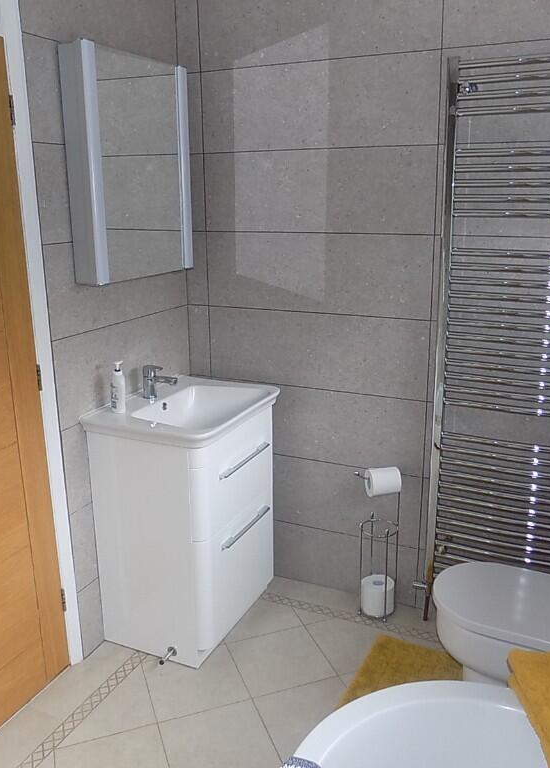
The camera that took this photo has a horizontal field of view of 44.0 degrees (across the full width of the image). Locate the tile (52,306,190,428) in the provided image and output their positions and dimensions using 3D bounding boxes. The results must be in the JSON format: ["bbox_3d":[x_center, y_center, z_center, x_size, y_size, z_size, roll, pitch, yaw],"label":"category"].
[{"bbox_3d":[-0.523,-0.082,2.462,0.010,0.292,0.786,6,17,24],"label":"tile"}]

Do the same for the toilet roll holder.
[{"bbox_3d":[0.398,0.618,2.644,0.160,0.595,0.150,6,17,24],"label":"toilet roll holder"}]

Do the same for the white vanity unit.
[{"bbox_3d":[-0.293,0.473,2.563,0.435,0.858,0.682,6,17,24],"label":"white vanity unit"}]

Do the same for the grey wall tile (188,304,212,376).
[{"bbox_3d":[-0.305,-0.173,2.787,0.099,0.292,0.010,6,17,24],"label":"grey wall tile"}]

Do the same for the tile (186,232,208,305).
[{"bbox_3d":[-0.308,-0.455,2.710,0.099,0.292,0.010,6,17,24],"label":"tile"}]

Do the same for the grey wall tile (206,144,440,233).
[{"bbox_3d":[0.140,-0.703,2.492,0.900,0.297,0.012,6,17,24],"label":"grey wall tile"}]

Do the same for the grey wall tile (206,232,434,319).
[{"bbox_3d":[0.143,-0.417,2.571,0.900,0.297,0.012,6,17,24],"label":"grey wall tile"}]

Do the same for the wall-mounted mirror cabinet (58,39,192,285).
[{"bbox_3d":[-0.471,-0.724,2.287,0.098,0.712,0.560,6,17,24],"label":"wall-mounted mirror cabinet"}]

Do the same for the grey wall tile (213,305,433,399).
[{"bbox_3d":[0.145,-0.129,2.649,0.900,0.297,0.012,6,17,24],"label":"grey wall tile"}]

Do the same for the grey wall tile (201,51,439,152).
[{"bbox_3d":[0.133,-0.970,2.353,0.890,0.292,0.010,6,17,24],"label":"grey wall tile"}]

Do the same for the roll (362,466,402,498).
[{"bbox_3d":[0.398,0.359,2.497,0.103,0.101,0.101,-3,15,-10],"label":"roll"}]

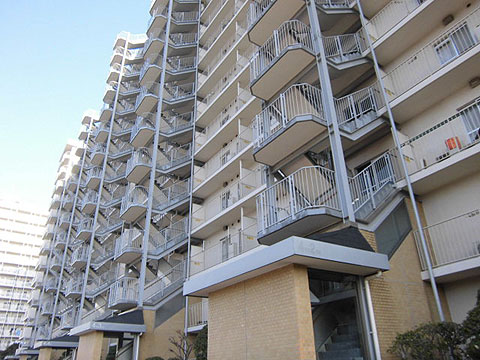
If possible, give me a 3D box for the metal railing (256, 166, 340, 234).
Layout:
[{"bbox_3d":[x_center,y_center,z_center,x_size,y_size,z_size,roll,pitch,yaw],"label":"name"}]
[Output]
[{"bbox_3d":[1.438,0.733,9.871,0.921,1.222,2.540,17,-33,-30],"label":"metal railing"}]

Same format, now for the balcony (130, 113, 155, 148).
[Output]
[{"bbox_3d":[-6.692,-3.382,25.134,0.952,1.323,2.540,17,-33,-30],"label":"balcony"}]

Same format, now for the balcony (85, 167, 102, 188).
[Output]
[{"bbox_3d":[-14.410,-0.241,36.013,0.974,1.277,2.496,17,-33,-31],"label":"balcony"}]

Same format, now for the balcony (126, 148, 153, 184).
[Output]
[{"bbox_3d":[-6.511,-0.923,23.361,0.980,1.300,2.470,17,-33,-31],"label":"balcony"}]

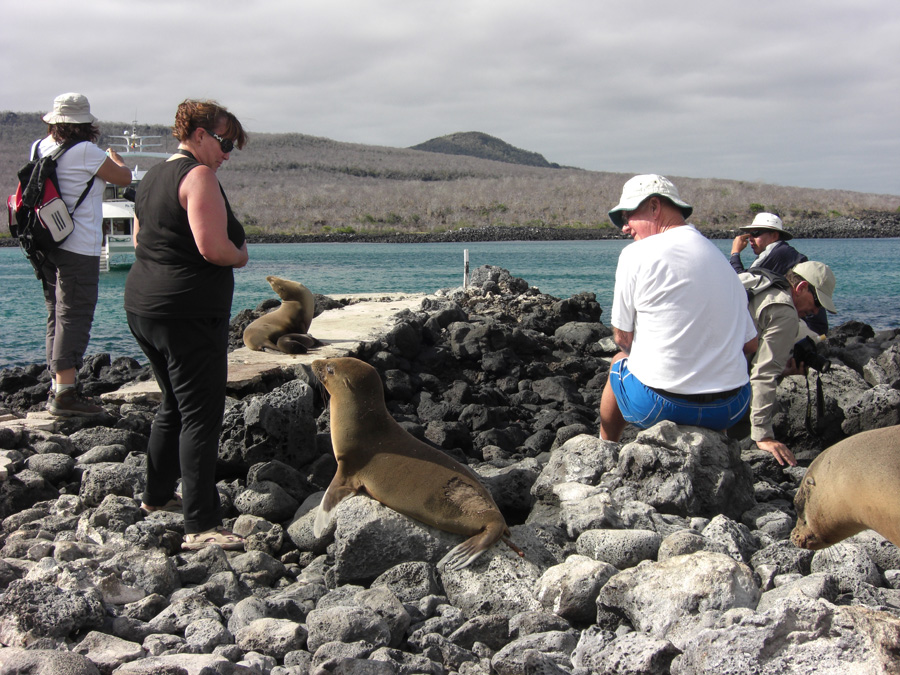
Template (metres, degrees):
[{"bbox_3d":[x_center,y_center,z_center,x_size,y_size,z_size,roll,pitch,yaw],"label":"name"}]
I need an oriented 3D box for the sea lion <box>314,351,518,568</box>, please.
[{"bbox_3d":[-0.121,0.432,4.200,0.720,0.720,0.380,2,5,16],"label":"sea lion"}]

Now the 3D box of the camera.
[{"bbox_3d":[1.481,0.074,4.900,0.155,0.105,0.135,30,6,25],"label":"camera"}]

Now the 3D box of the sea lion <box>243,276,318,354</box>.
[{"bbox_3d":[-1.232,-0.162,8.800,0.500,0.550,0.360,2,6,24],"label":"sea lion"}]

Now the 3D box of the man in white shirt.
[{"bbox_3d":[0.841,-0.055,4.420,0.570,1.100,0.720,-2,6,-25],"label":"man in white shirt"}]

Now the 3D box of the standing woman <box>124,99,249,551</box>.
[{"bbox_3d":[-0.988,-0.060,4.500,0.460,1.620,0.520,-4,6,-36],"label":"standing woman"}]

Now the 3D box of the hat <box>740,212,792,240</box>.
[{"bbox_3d":[1.773,-0.619,6.700,0.310,0.130,0.280,8,1,-24],"label":"hat"}]

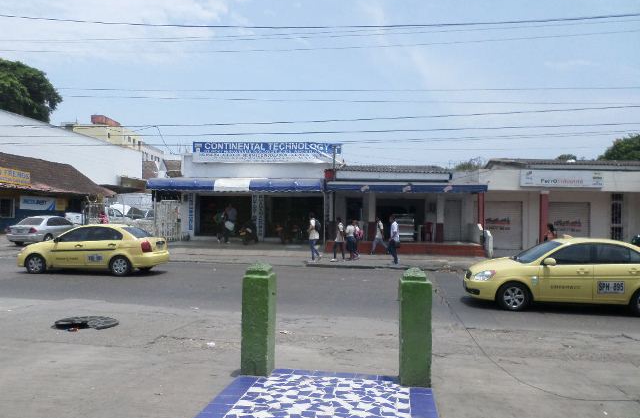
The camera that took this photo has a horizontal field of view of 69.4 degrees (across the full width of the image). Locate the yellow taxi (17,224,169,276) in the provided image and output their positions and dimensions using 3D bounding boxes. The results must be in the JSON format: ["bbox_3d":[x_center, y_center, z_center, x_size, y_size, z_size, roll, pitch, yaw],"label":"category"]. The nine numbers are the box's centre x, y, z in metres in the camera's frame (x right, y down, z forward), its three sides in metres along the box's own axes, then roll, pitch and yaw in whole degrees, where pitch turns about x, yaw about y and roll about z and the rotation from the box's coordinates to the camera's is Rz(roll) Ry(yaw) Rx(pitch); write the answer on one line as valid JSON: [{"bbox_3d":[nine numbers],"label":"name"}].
[{"bbox_3d":[-6.702,1.148,13.886,4.280,1.470,1.700,1,0,5],"label":"yellow taxi"}]

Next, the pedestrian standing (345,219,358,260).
[{"bbox_3d":[1.151,1.110,16.891,0.450,1.530,0.480,1,0,10],"label":"pedestrian standing"}]

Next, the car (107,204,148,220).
[{"bbox_3d":[-11.243,0.569,26.994,1.750,1.650,4.400,1,-1,-40],"label":"car"}]

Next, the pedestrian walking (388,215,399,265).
[{"bbox_3d":[2.560,1.049,15.992,0.420,1.690,0.500,1,0,7],"label":"pedestrian walking"}]

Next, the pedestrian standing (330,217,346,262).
[{"bbox_3d":[0.656,1.072,16.392,0.500,1.580,0.480,1,0,7],"label":"pedestrian standing"}]

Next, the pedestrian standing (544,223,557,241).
[{"bbox_3d":[8.274,1.226,16.591,0.400,1.560,0.460,1,0,7],"label":"pedestrian standing"}]

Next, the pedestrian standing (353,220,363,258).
[{"bbox_3d":[1.422,1.119,17.291,0.500,1.530,0.480,1,0,7],"label":"pedestrian standing"}]

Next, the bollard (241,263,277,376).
[{"bbox_3d":[-0.689,1.211,5.140,0.290,1.200,0.290,1,0,8],"label":"bollard"}]

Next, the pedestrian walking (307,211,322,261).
[{"bbox_3d":[-0.193,0.979,16.192,0.560,1.730,0.500,1,0,7],"label":"pedestrian walking"}]

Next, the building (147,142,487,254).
[{"bbox_3d":[0.086,-0.561,24.975,15.100,4.950,9.000,1,0,7],"label":"building"}]

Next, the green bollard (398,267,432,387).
[{"bbox_3d":[1.010,1.240,4.860,0.290,1.200,0.290,1,0,8],"label":"green bollard"}]

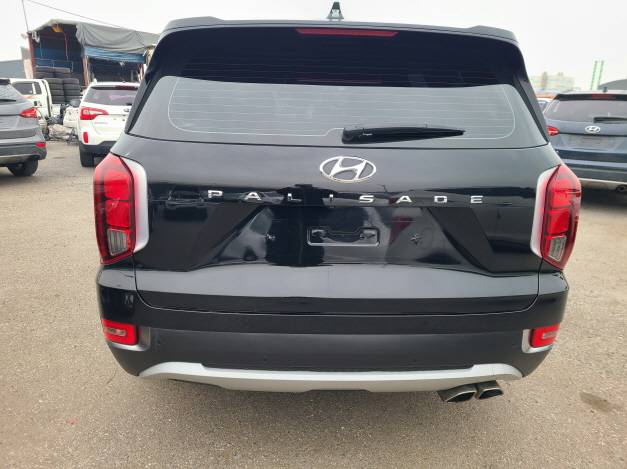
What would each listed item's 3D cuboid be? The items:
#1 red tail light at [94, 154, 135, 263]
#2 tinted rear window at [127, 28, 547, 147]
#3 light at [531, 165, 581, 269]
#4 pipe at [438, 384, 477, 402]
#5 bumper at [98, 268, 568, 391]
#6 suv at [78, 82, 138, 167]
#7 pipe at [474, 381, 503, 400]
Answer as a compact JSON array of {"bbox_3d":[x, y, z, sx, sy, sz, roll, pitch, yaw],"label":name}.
[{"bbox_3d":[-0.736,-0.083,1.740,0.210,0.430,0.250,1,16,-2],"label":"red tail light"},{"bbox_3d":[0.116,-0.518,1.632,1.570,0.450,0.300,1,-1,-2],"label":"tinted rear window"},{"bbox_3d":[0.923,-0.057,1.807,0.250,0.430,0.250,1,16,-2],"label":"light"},{"bbox_3d":[0.540,0.578,1.811,0.115,0.065,0.160,1,16,-2],"label":"pipe"},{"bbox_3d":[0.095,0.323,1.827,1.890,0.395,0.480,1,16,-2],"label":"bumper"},{"bbox_3d":[-4.139,-2.669,10.996,1.885,1.710,4.685,-3,16,-16],"label":"suv"},{"bbox_3d":[0.655,0.575,1.835,0.113,0.065,0.160,1,16,-2],"label":"pipe"}]

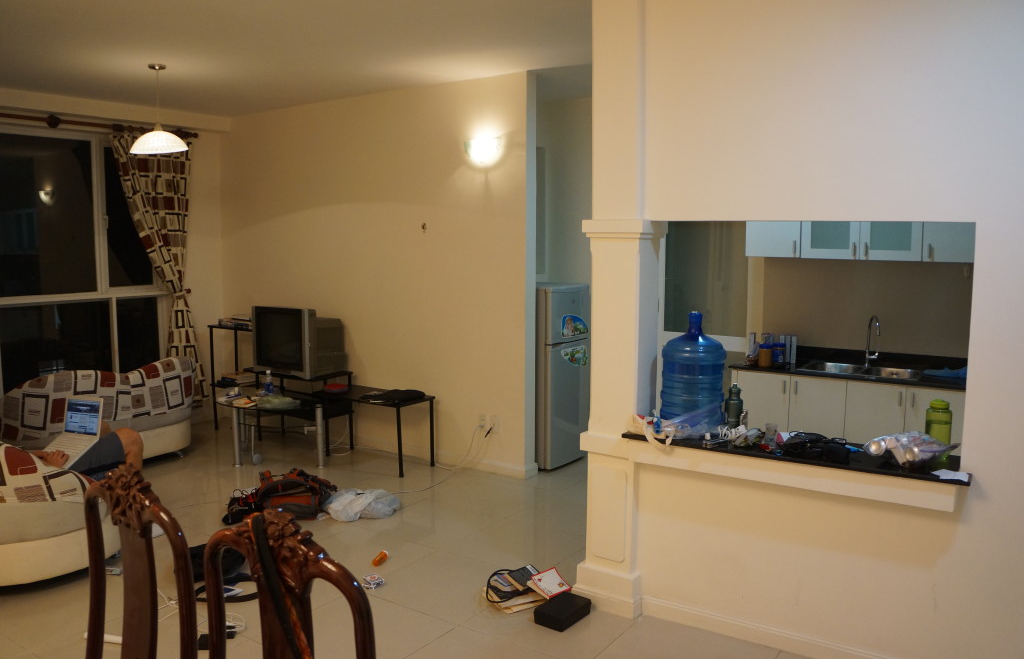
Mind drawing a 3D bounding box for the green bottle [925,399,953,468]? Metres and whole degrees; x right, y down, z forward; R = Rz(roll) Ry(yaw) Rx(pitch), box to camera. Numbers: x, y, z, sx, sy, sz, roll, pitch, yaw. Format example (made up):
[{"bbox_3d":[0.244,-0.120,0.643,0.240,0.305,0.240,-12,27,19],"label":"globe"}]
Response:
[{"bbox_3d":[1.527,0.361,2.746,0.086,0.220,0.086,4,7,34],"label":"green bottle"}]

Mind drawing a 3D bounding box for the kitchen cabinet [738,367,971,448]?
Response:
[{"bbox_3d":[2.105,0.677,4.678,1.340,0.820,0.580,4,8,34],"label":"kitchen cabinet"}]

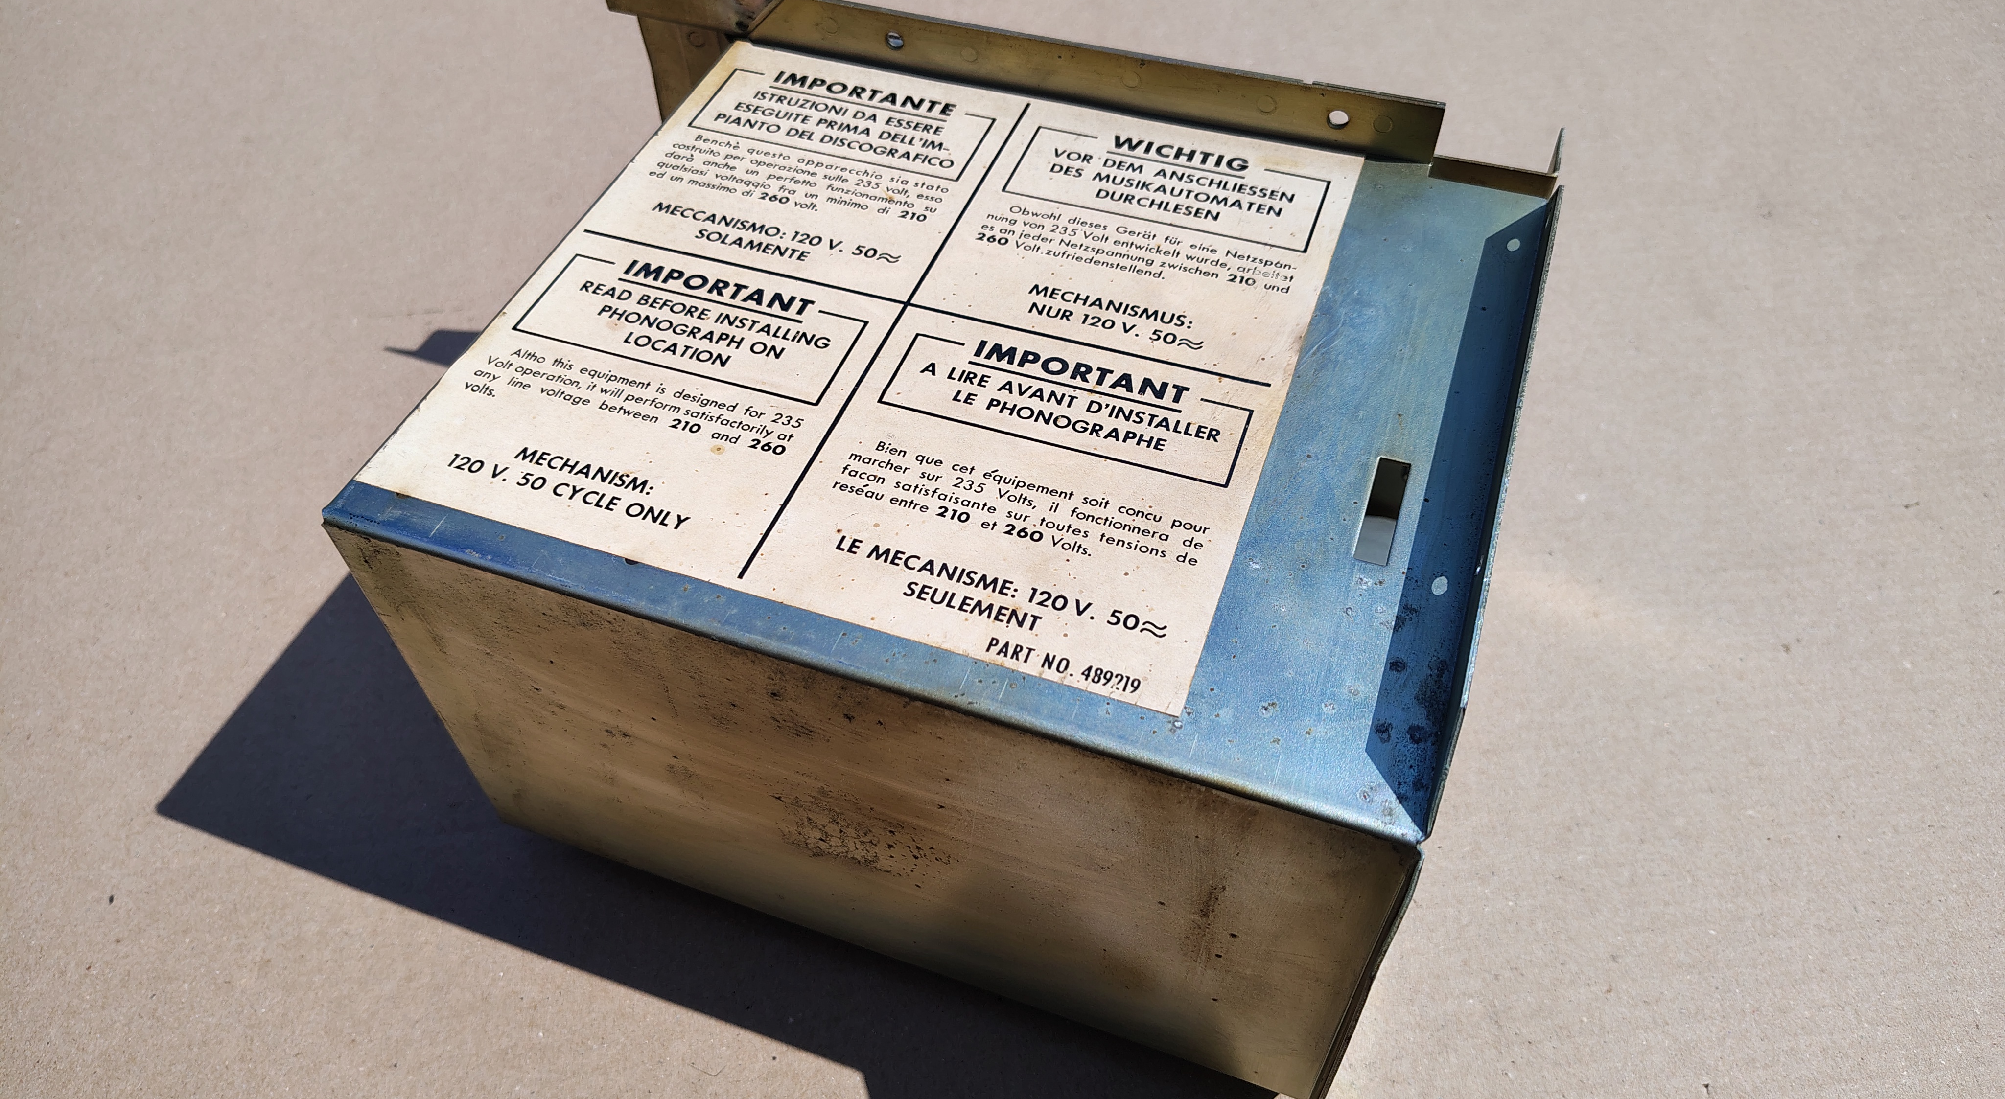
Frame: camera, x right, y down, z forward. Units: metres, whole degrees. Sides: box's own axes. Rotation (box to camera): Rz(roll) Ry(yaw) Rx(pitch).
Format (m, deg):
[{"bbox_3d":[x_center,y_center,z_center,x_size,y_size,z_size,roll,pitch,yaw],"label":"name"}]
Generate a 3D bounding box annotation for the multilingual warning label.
[{"bbox_3d":[-0.022,-0.057,0.322,0.178,0.002,0.177,15,53,14],"label":"multilingual warning label"}]

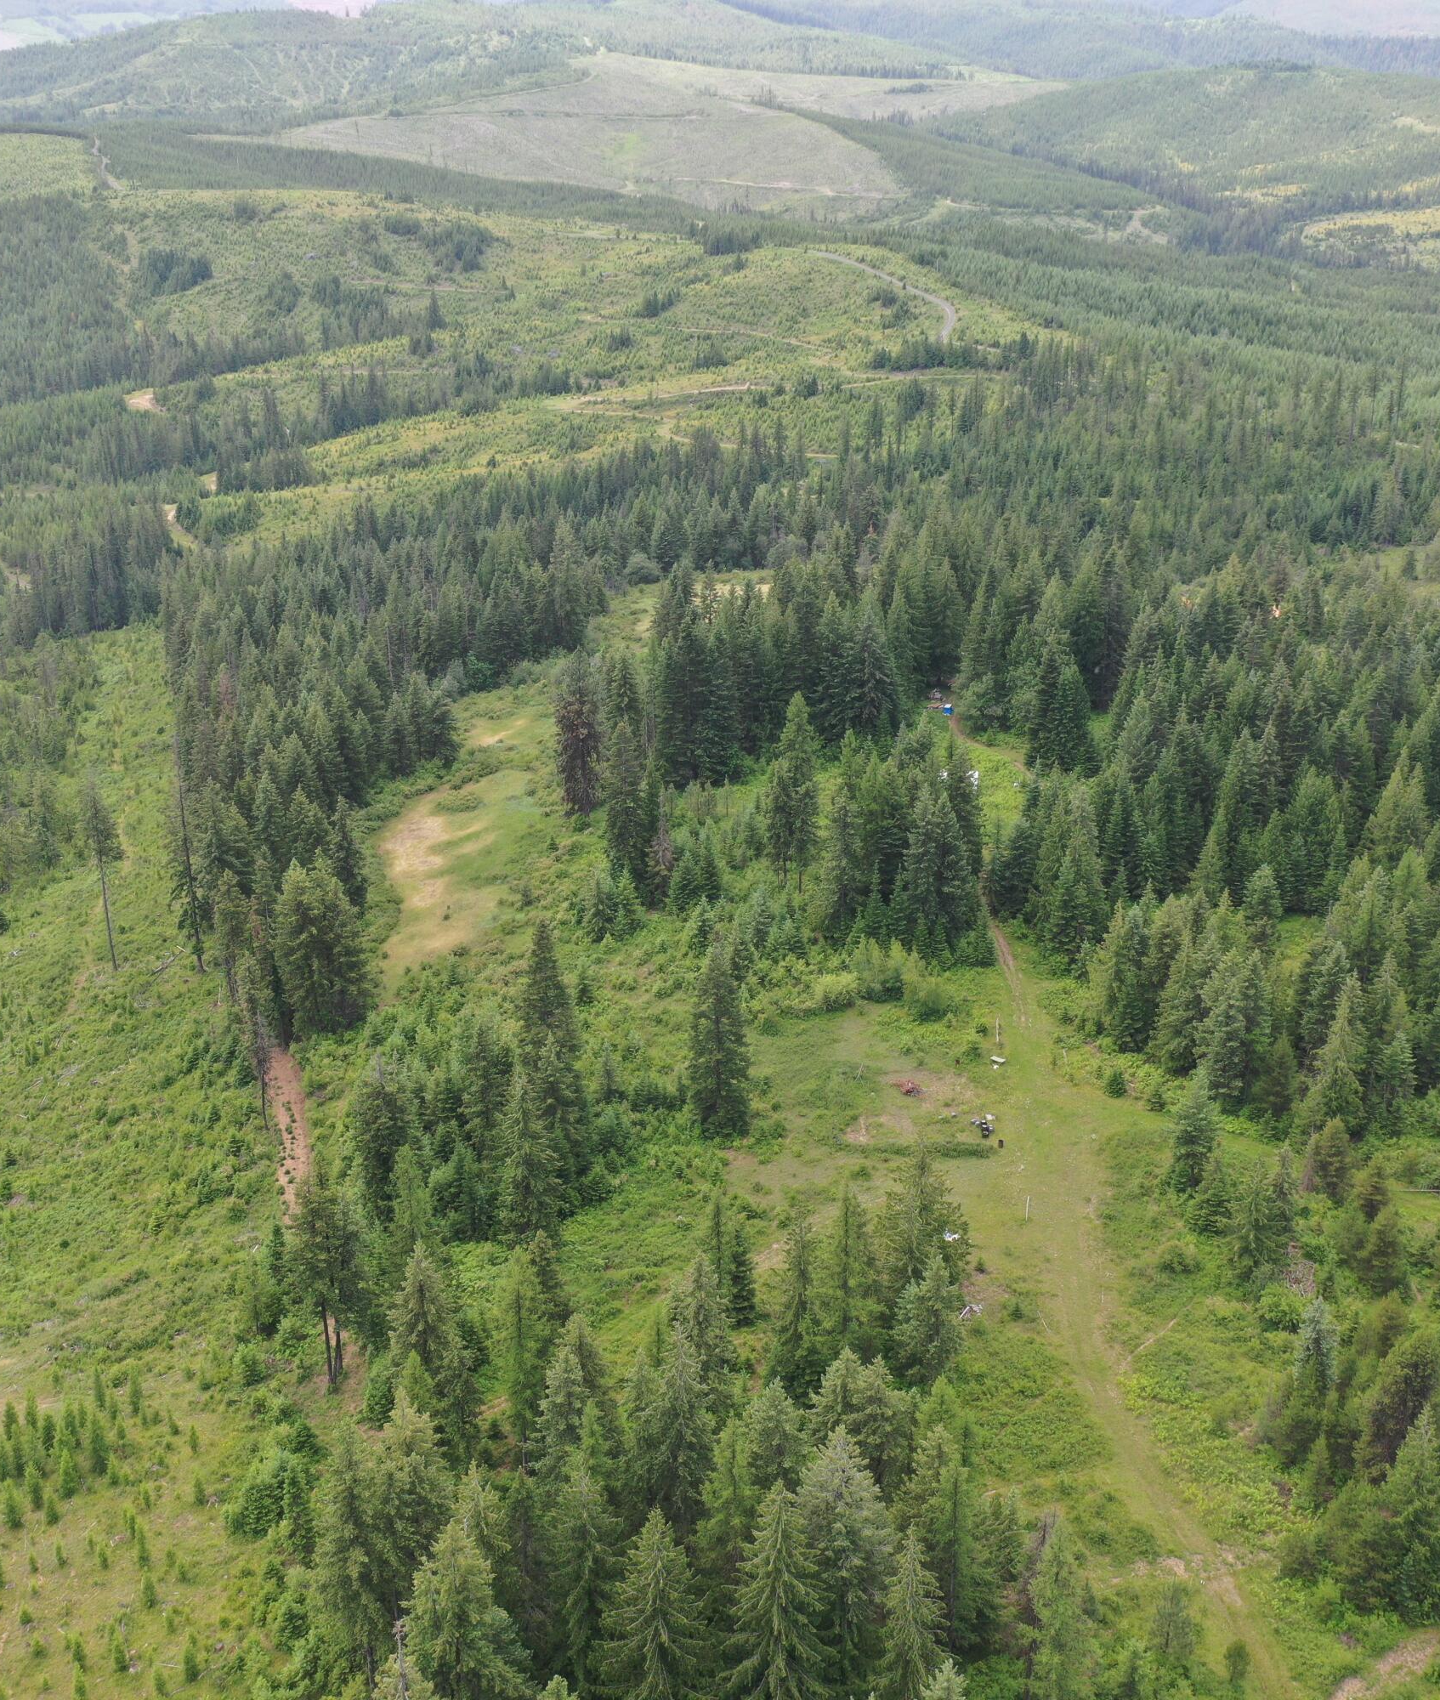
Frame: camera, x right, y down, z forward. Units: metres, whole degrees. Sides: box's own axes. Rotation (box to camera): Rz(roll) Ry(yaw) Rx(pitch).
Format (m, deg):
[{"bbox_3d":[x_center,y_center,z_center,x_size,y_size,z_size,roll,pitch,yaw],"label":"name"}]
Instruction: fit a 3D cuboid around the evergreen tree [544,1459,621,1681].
[{"bbox_3d":[-10.290,52.940,146.370,5.810,20.270,5.810,0,24,0],"label":"evergreen tree"}]

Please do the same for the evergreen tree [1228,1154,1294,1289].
[{"bbox_3d":[52.760,35.370,191.270,6.220,14.990,6.220,0,24,0],"label":"evergreen tree"}]

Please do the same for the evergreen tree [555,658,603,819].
[{"bbox_3d":[-20.920,-16.570,292.910,7.120,25.220,7.120,0,24,0],"label":"evergreen tree"}]

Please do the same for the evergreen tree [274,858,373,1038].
[{"bbox_3d":[-47.970,11.580,238.160,11.640,23.400,11.640,0,24,0],"label":"evergreen tree"}]

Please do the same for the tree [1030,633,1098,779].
[{"bbox_3d":[54.020,-23.020,309.910,10.870,22.870,10.870,0,24,0],"label":"tree"}]

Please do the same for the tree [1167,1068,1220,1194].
[{"bbox_3d":[49.500,29.200,205.280,5.490,14.600,5.490,0,24,0],"label":"tree"}]

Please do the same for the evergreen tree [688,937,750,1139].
[{"bbox_3d":[-0.110,20.040,213.150,6.950,24.740,6.950,0,24,0],"label":"evergreen tree"}]

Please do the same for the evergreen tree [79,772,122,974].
[{"bbox_3d":[-81.160,3.290,260.390,5.280,28.040,5.280,0,24,0],"label":"evergreen tree"}]

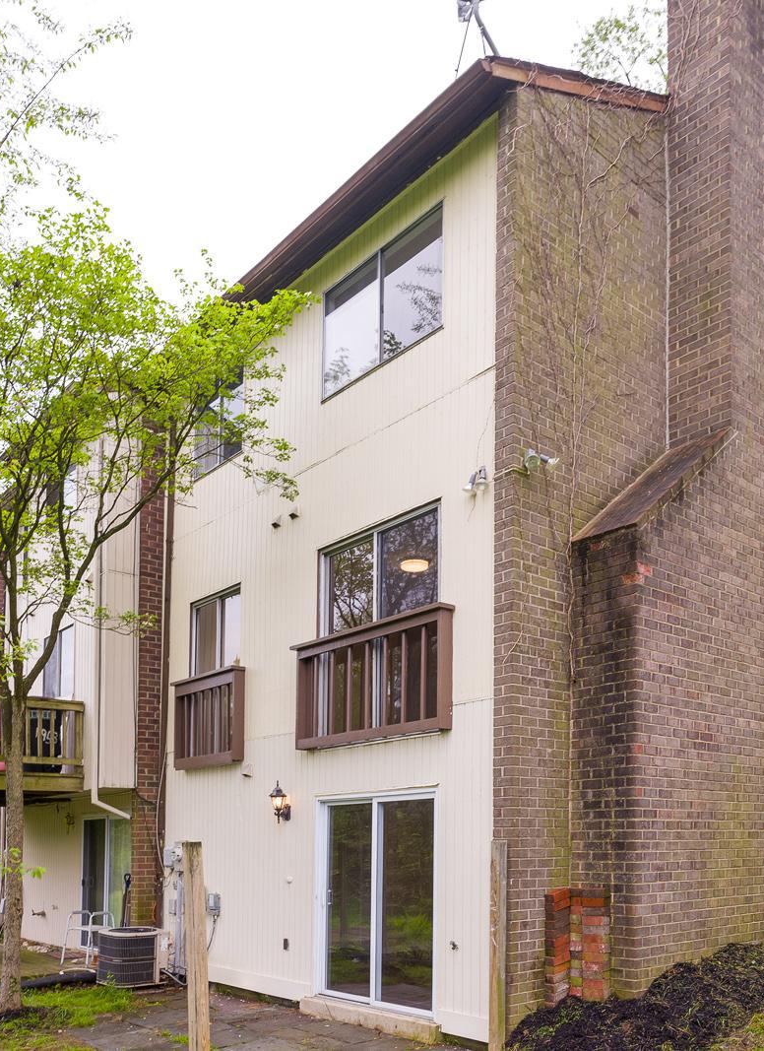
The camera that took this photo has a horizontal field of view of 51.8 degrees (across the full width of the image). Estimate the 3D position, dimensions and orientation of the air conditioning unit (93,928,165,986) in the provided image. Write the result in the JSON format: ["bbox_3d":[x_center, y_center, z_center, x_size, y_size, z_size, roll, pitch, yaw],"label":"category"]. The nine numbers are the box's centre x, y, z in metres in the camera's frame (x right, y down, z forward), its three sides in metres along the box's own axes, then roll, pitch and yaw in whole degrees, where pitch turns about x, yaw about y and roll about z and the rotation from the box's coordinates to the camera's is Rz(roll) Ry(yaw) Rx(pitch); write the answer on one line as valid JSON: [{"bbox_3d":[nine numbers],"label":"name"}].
[{"bbox_3d":[-3.029,5.192,9.500,0.650,0.580,0.650,15,-23,-38],"label":"air conditioning unit"}]

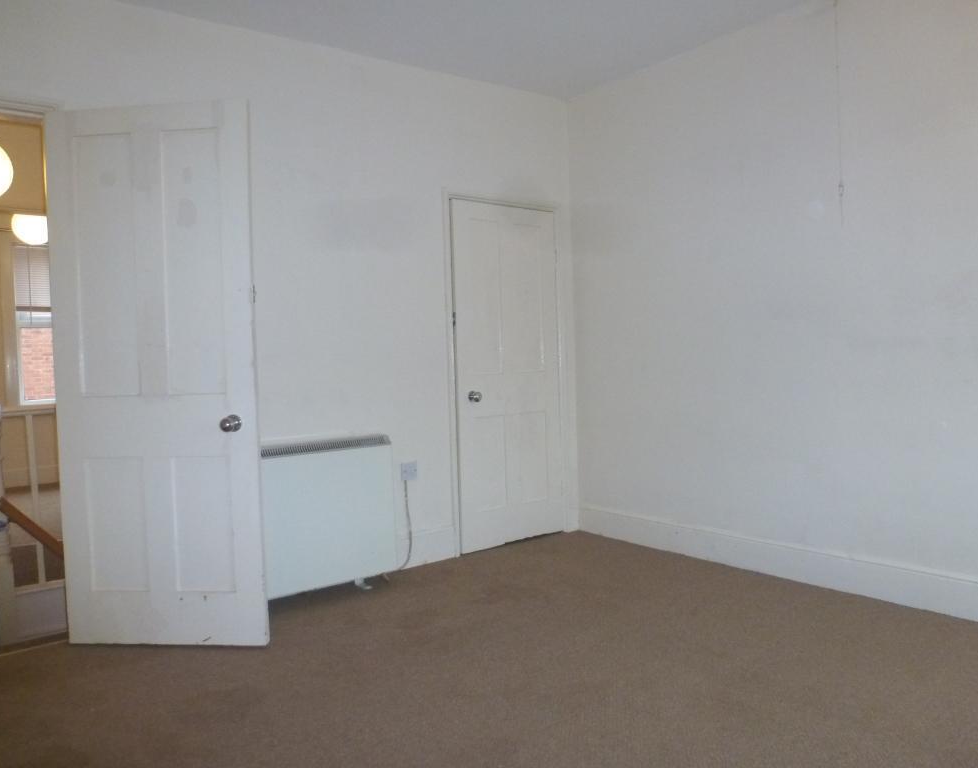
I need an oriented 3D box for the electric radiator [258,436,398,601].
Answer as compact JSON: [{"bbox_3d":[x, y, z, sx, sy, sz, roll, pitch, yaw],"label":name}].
[{"bbox_3d":[-0.857,0.607,3.195,0.880,0.700,0.165,-3,2,-37],"label":"electric radiator"}]

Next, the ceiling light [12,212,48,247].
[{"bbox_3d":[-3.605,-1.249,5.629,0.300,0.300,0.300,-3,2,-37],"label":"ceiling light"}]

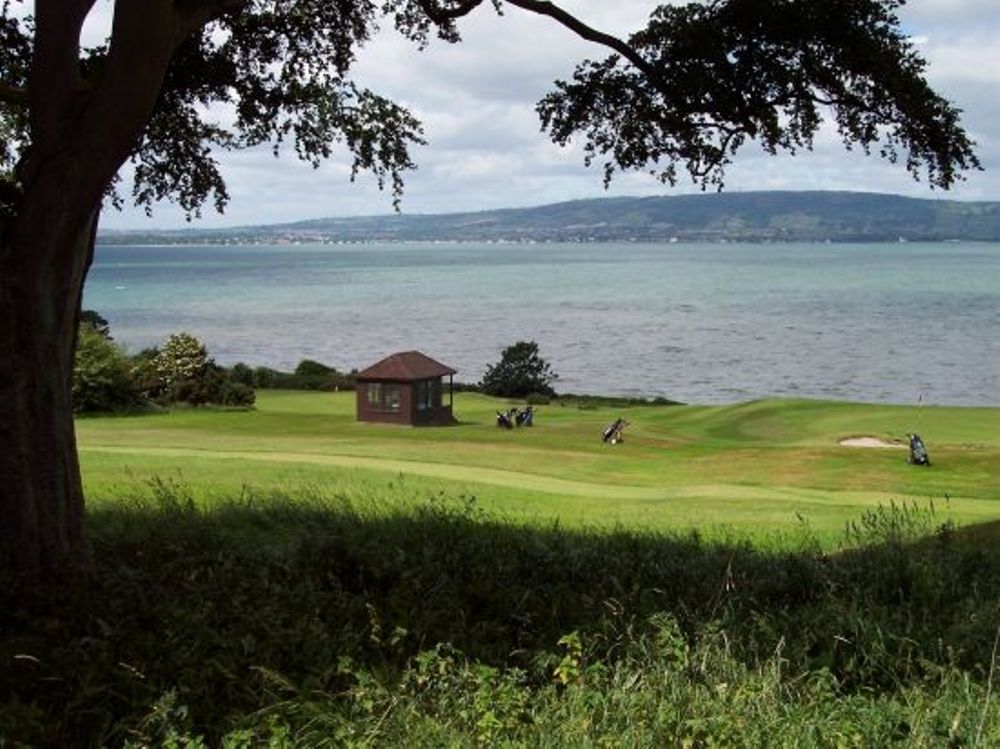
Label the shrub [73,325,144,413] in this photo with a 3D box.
[{"bbox_3d":[-20.841,-0.482,77.008,4.600,4.500,4.000,0,5,0],"label":"shrub"}]

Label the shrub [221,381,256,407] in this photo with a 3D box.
[{"bbox_3d":[-13.963,0.958,78.568,1.900,1.350,1.700,0,5,0],"label":"shrub"}]

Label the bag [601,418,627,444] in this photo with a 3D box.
[{"bbox_3d":[4.961,2.422,63.749,0.900,1.100,0.550,2,5,18],"label":"bag"}]

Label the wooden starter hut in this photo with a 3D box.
[{"bbox_3d":[-4.521,0.551,72.089,3.280,3.330,4.260,3,6,27],"label":"wooden starter hut"}]

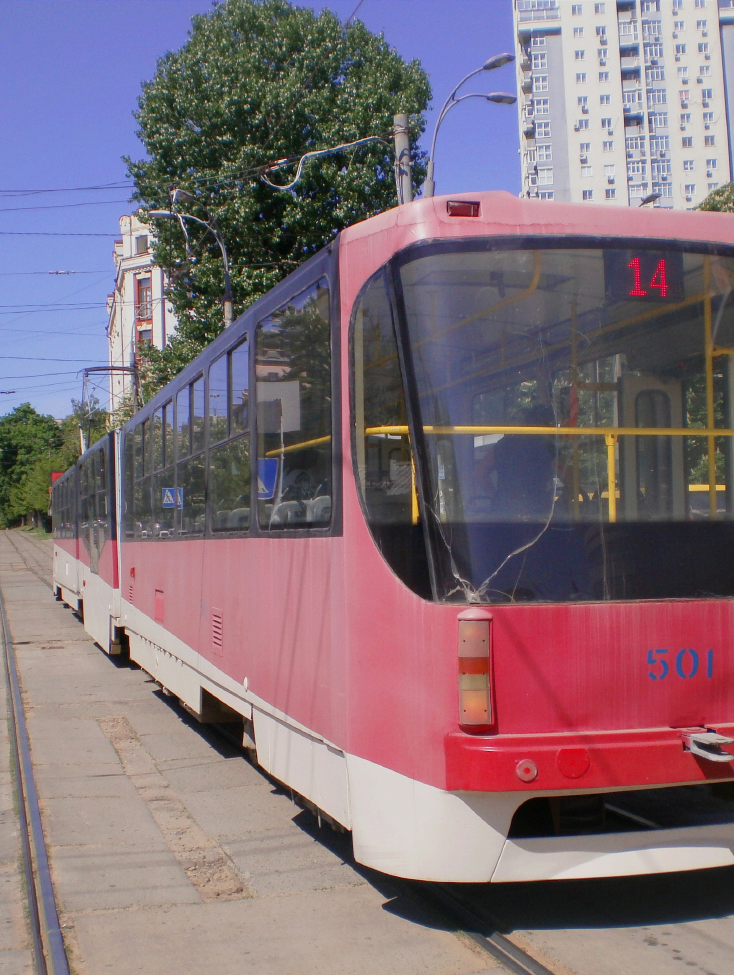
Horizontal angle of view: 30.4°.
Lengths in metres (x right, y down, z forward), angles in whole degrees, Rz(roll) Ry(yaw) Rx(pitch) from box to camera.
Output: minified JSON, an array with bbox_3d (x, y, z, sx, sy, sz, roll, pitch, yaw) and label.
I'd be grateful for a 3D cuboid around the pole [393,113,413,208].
[{"bbox_3d":[0.920,-2.450,26.700,0.360,9.800,0.360,-2,-4,-15],"label":"pole"}]

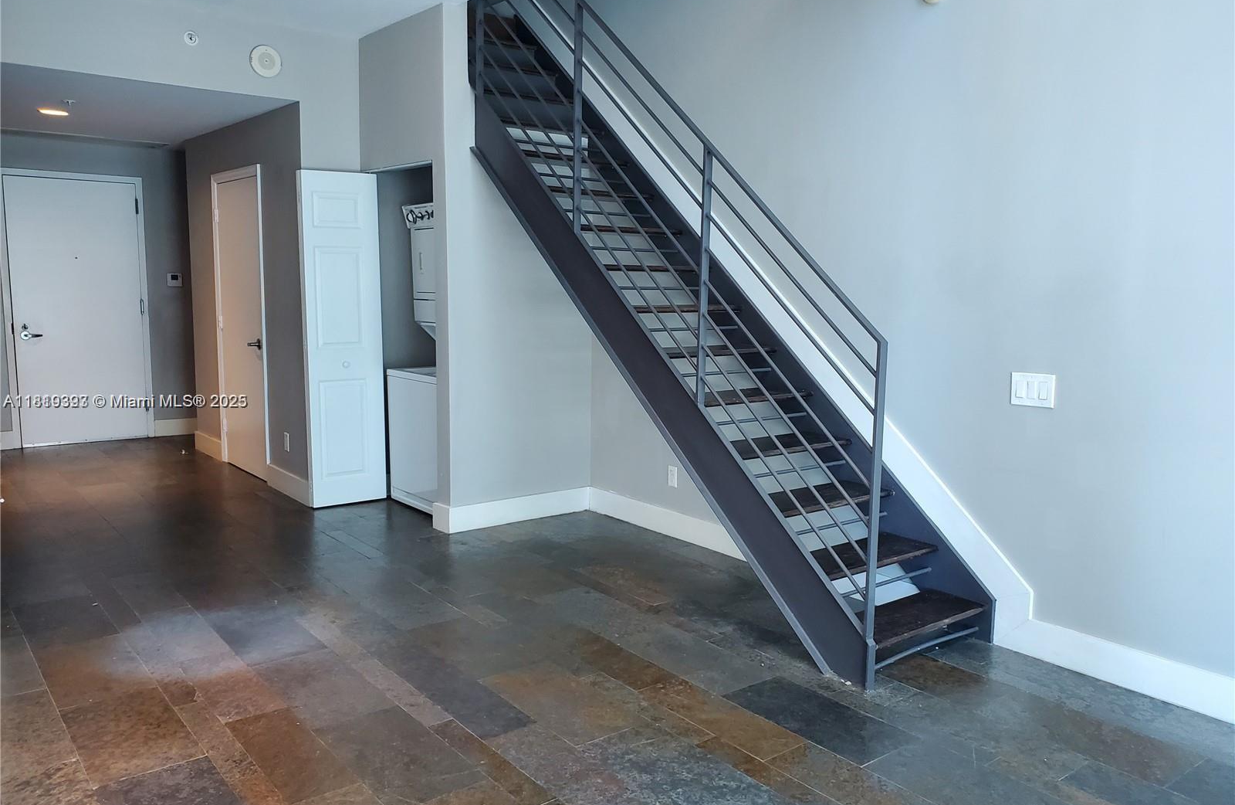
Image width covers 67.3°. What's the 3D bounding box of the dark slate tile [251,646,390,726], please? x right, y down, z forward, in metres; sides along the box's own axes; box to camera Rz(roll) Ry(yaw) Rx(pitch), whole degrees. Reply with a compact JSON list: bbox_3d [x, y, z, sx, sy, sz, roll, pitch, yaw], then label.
[{"bbox_3d":[-1.031,0.988,3.224,0.296,0.014,0.605,-5,9,-39],"label":"dark slate tile"}]

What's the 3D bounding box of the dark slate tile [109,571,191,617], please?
[{"bbox_3d":[-2.147,0.863,4.209,0.206,0.012,0.602,-6,10,-39],"label":"dark slate tile"}]

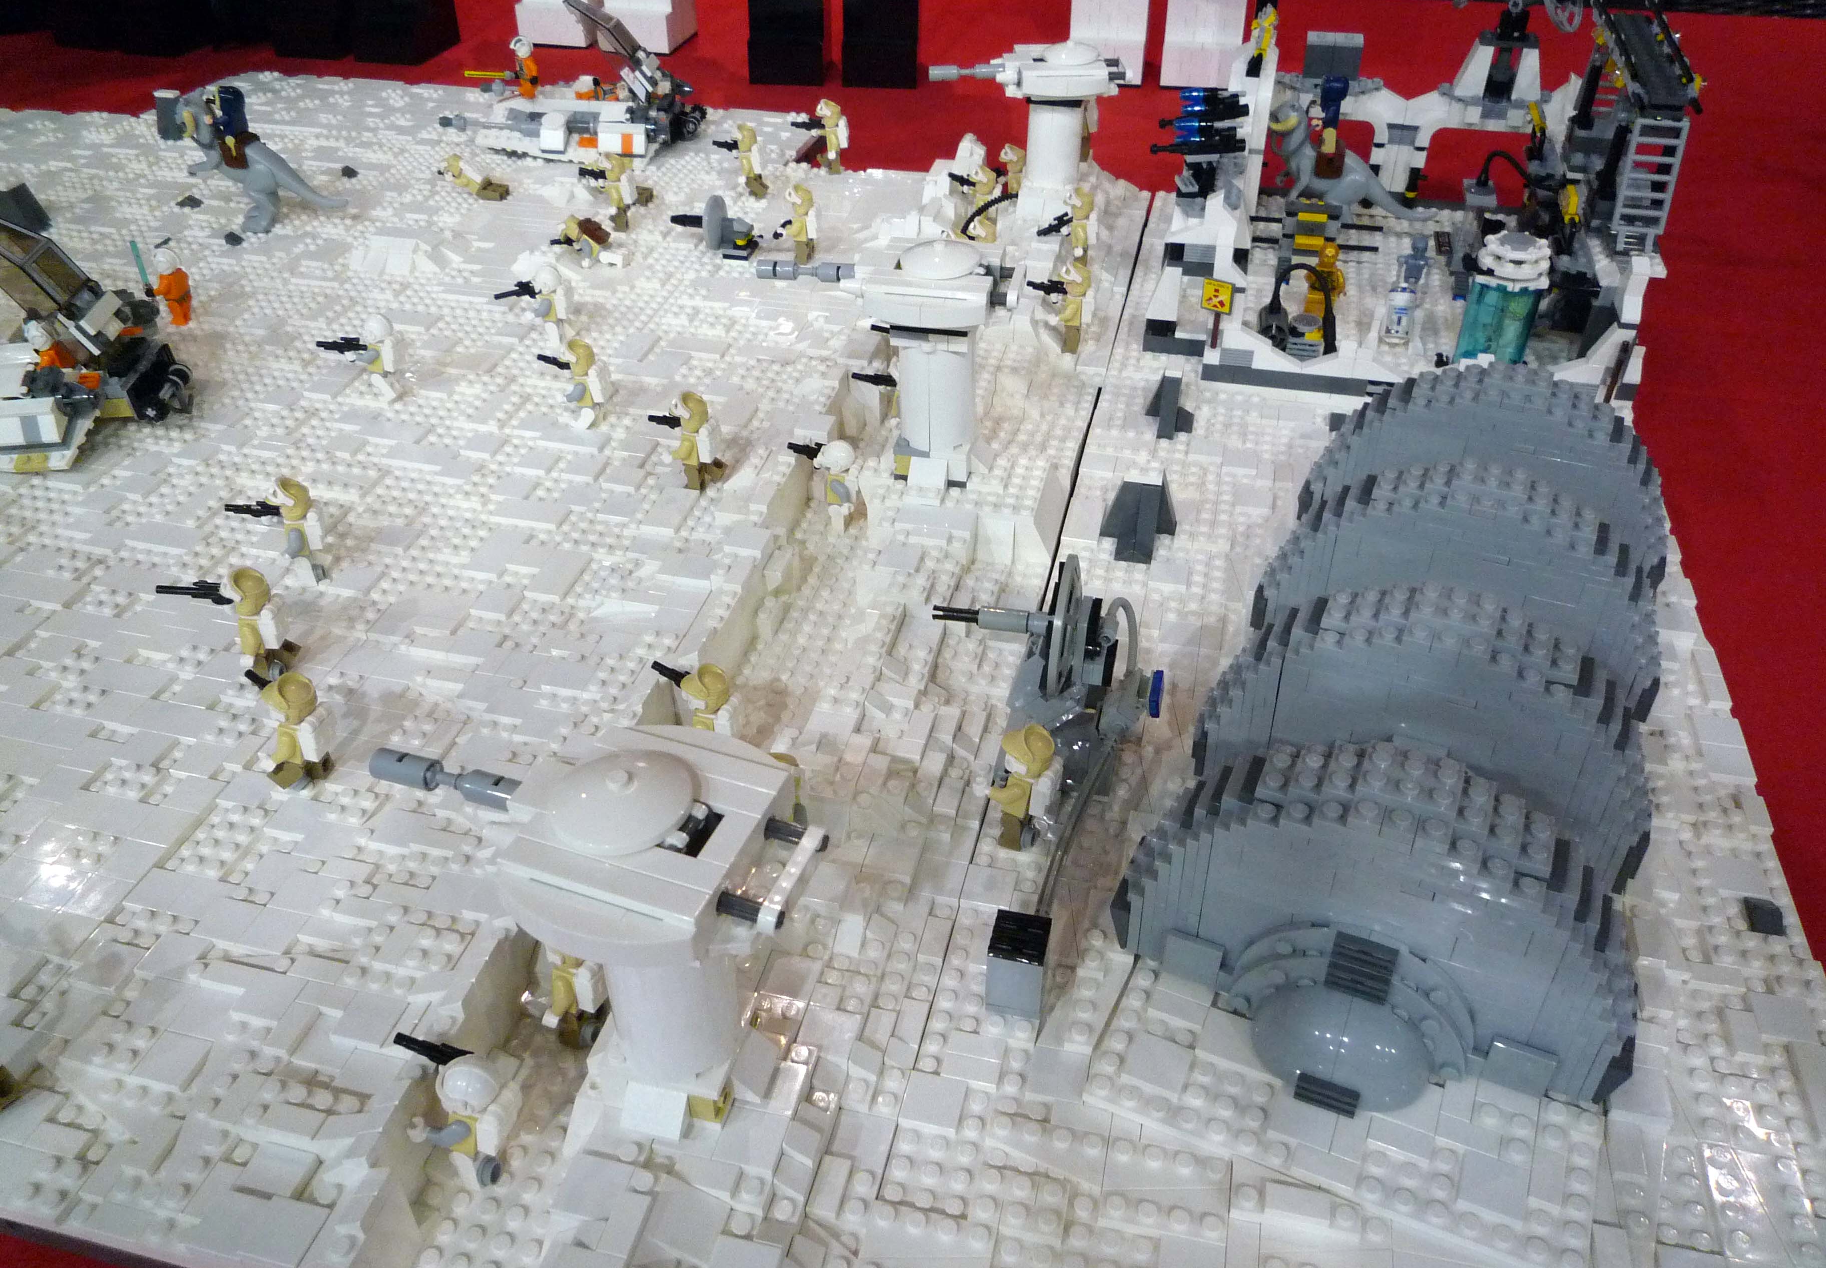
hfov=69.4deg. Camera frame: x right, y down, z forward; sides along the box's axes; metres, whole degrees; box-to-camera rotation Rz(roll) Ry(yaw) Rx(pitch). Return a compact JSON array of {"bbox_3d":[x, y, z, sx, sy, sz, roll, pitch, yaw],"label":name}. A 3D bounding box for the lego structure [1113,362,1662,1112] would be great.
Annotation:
[{"bbox_3d":[0.180,0.007,0.447,0.142,0.085,0.314,16,39,21],"label":"lego structure"}]

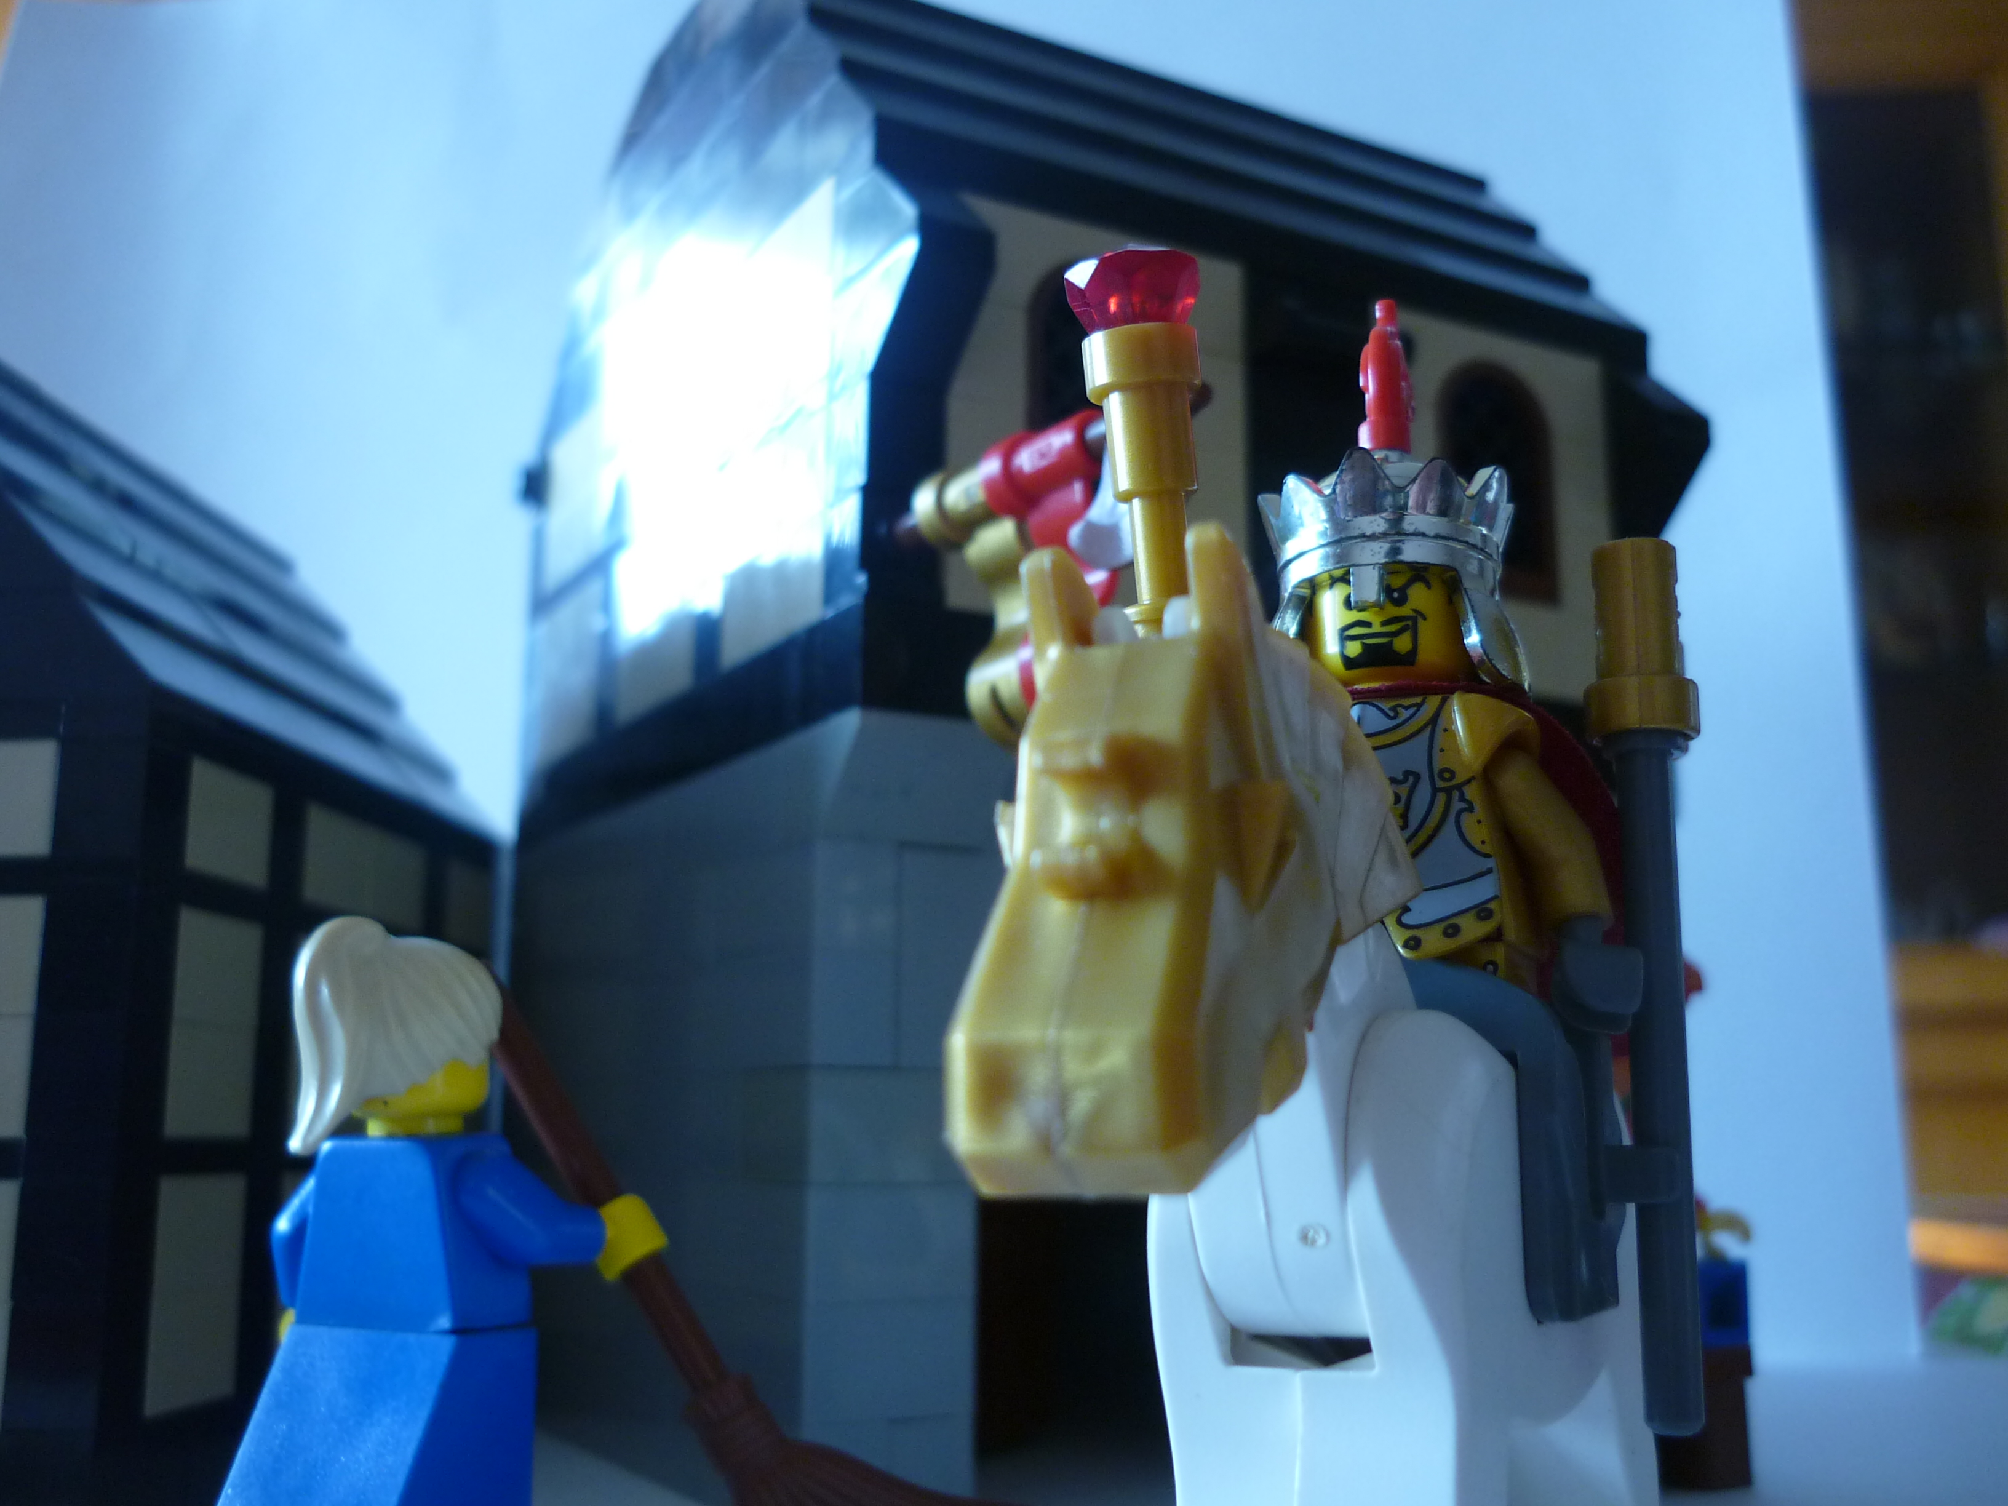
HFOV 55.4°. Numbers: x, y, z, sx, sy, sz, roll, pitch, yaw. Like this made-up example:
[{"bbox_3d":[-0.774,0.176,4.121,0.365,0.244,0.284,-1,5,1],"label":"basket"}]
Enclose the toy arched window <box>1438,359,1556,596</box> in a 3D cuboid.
[{"bbox_3d":[0.049,-0.028,0.200,0.016,0.025,0.008,6,-12,-29],"label":"toy arched window"}]

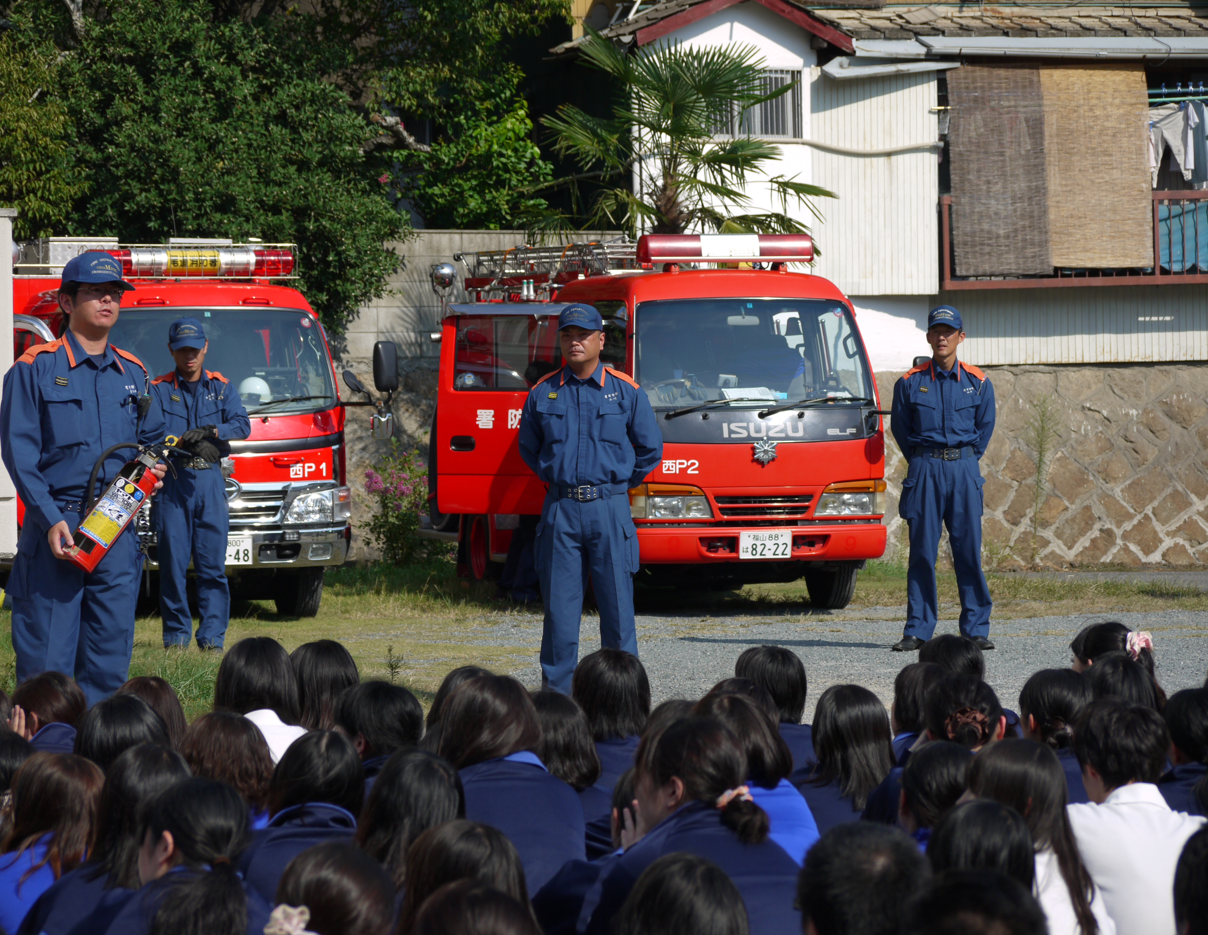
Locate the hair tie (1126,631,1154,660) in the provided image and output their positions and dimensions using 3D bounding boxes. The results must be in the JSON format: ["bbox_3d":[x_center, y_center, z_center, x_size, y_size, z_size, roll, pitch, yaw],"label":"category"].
[{"bbox_3d":[1.530,0.507,14.800,0.078,0.080,0.060,0,1,-20],"label":"hair tie"}]

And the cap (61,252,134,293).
[{"bbox_3d":[-1.590,-0.614,16.250,0.180,0.130,0.260,0,1,-34],"label":"cap"}]

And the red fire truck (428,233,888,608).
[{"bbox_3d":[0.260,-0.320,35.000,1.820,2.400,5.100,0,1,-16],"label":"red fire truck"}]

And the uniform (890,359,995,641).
[{"bbox_3d":[1.754,0.169,26.800,0.550,1.460,0.340,0,1,-2],"label":"uniform"}]

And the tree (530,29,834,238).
[{"bbox_3d":[0.580,-1.280,40.000,2.300,4.200,2.300,0,1,0],"label":"tree"}]

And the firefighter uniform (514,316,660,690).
[{"bbox_3d":[-0.060,0.176,22.000,0.600,1.730,0.380,0,1,9],"label":"firefighter uniform"}]

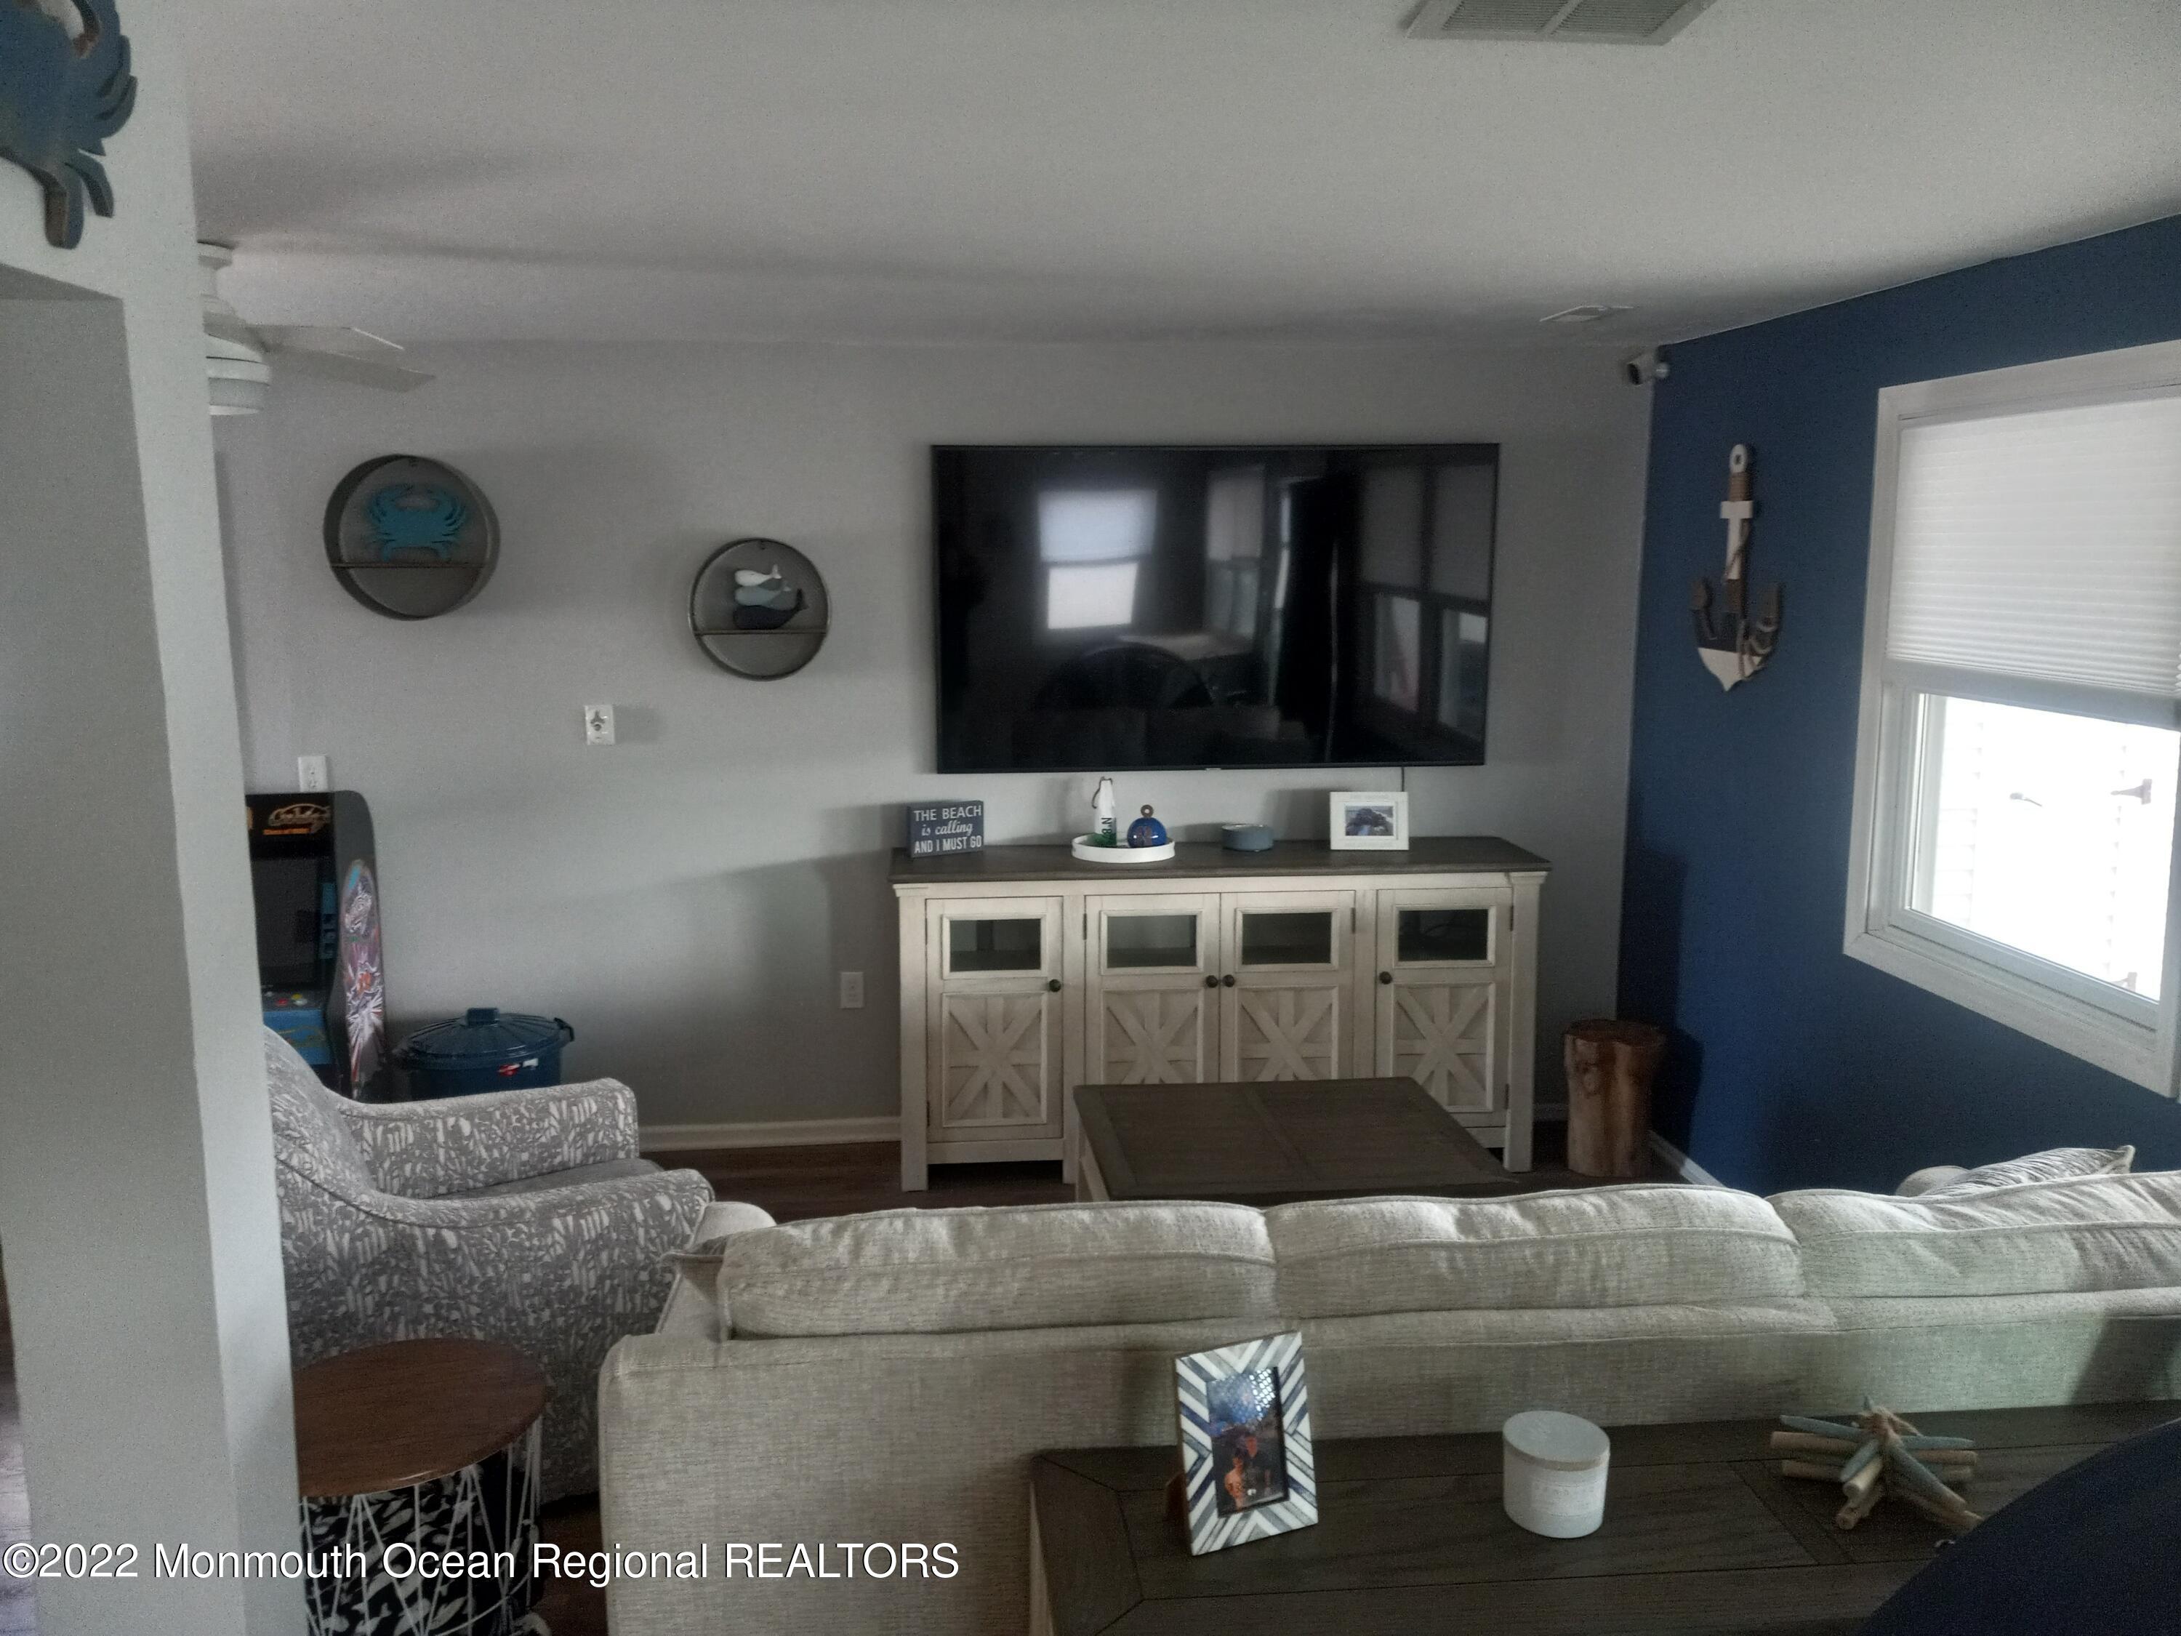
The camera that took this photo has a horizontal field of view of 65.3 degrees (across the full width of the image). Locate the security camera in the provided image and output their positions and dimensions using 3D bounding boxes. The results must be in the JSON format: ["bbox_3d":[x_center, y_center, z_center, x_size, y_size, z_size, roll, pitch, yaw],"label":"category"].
[{"bbox_3d":[1.645,-1.333,5.030,0.120,0.072,0.068,-27,19,-20],"label":"security camera"}]

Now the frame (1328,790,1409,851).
[{"bbox_3d":[0.839,0.009,5.130,0.237,0.176,0.060,0,9,-3],"label":"frame"}]

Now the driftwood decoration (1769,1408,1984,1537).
[{"bbox_3d":[0.946,0.742,2.018,0.235,0.105,0.210,-1,9,-6],"label":"driftwood decoration"}]

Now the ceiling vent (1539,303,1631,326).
[{"bbox_3d":[1.294,-1.309,4.438,0.145,0.018,0.300,-1,9,-6],"label":"ceiling vent"}]

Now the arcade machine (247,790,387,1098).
[{"bbox_3d":[-2.256,0.506,4.638,0.490,1.165,0.570,-1,9,-9],"label":"arcade machine"}]

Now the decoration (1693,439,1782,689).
[{"bbox_3d":[1.760,-0.678,4.646,0.042,0.665,0.460,-1,9,-6],"label":"decoration"}]

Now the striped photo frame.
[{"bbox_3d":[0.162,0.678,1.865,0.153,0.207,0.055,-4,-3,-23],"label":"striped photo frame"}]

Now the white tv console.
[{"bbox_3d":[0.364,0.576,5.075,1.888,0.927,0.460,-1,9,-6],"label":"white tv console"}]

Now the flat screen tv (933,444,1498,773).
[{"bbox_3d":[0.377,-0.622,5.064,1.674,0.955,0.060,-1,9,-5],"label":"flat screen tv"}]

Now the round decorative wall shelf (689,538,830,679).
[{"bbox_3d":[-0.948,-0.605,4.912,0.400,0.400,0.130,-1,9,-5],"label":"round decorative wall shelf"}]

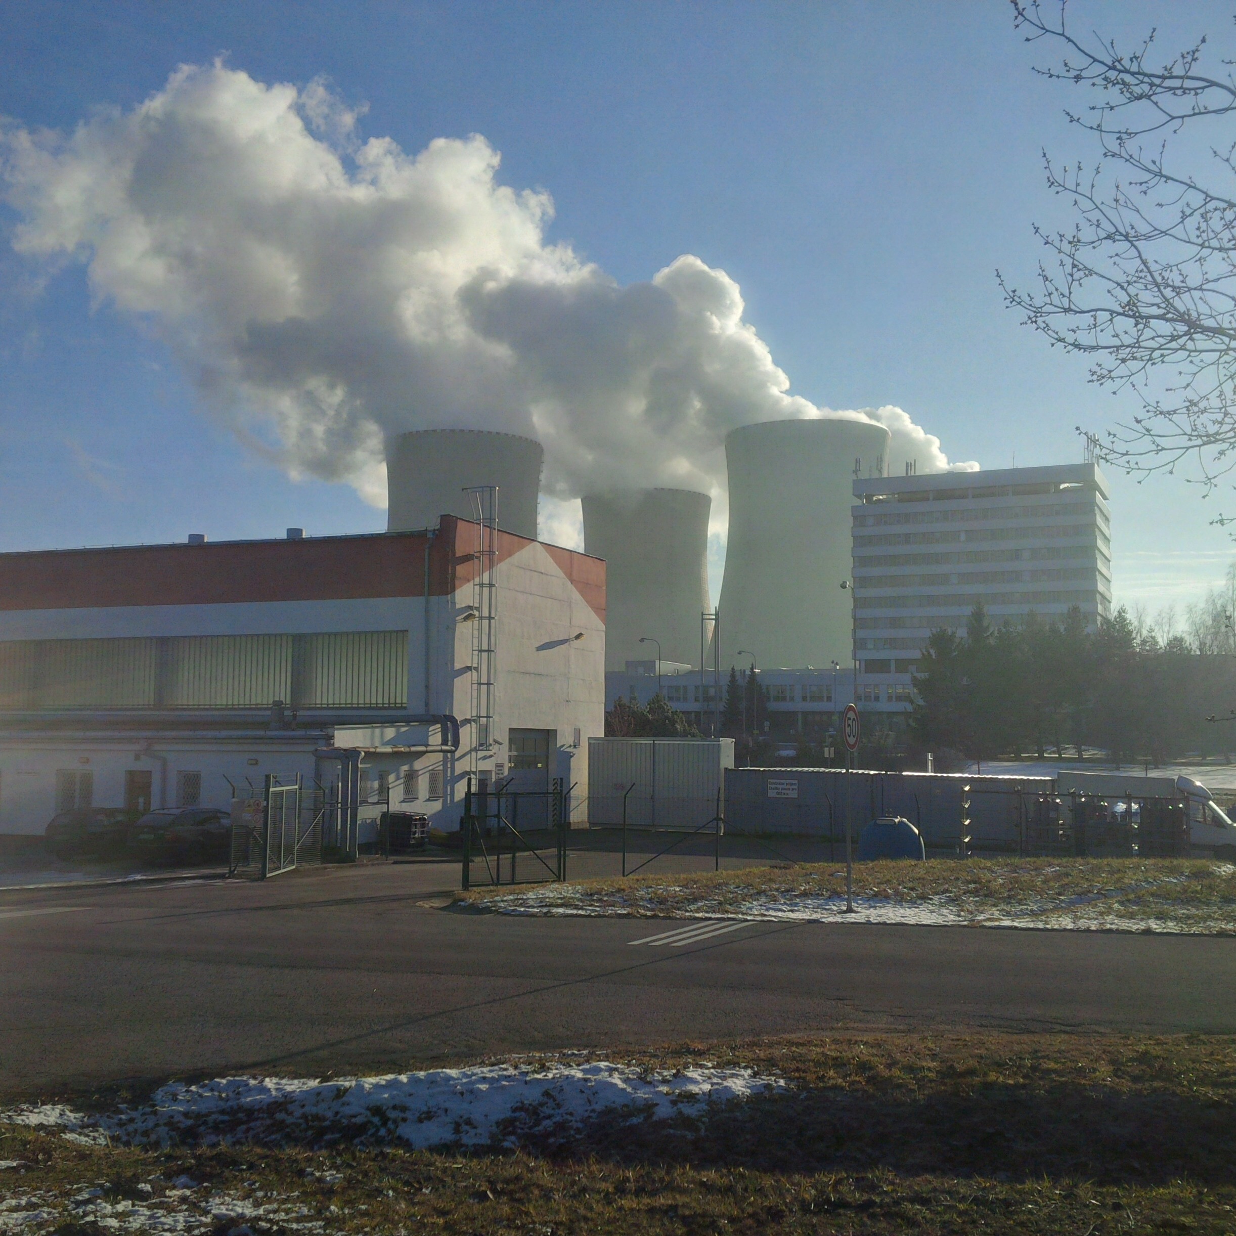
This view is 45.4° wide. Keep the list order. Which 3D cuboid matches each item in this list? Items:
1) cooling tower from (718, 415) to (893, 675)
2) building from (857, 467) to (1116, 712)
[{"bbox_3d":[95.003,-14.122,736.425,130.700,154.800,130.700,0,-4,0],"label":"cooling tower"},{"bbox_3d":[58.079,-0.765,234.525,37.100,42.160,20.000,-2,-5,24],"label":"building"}]

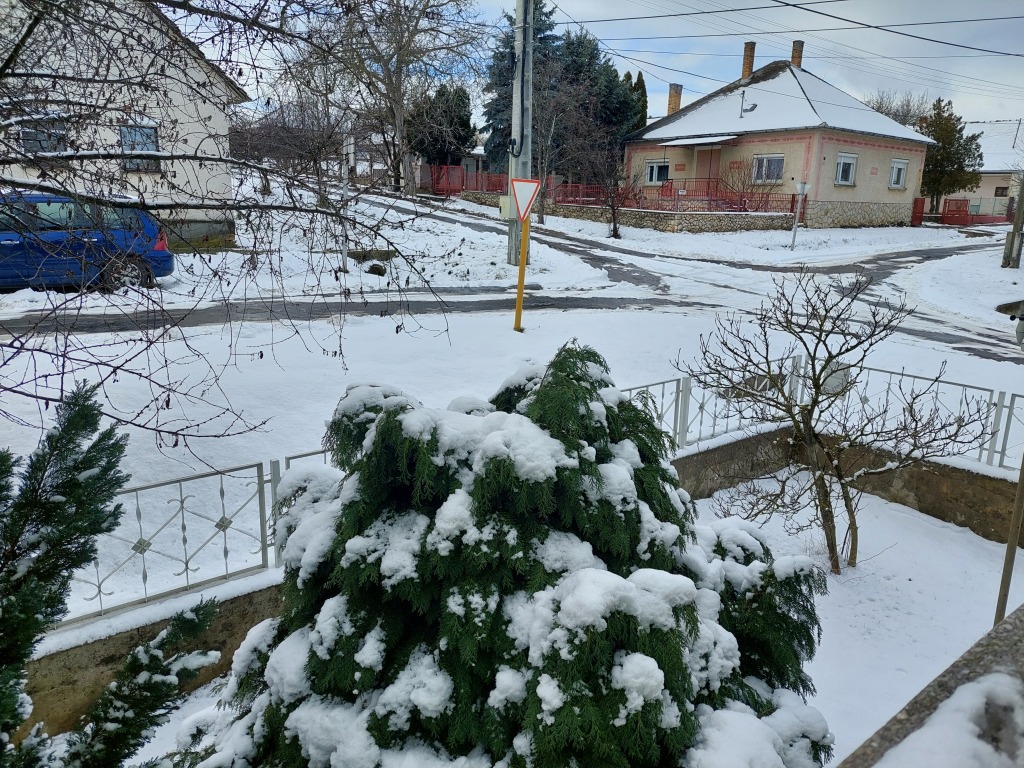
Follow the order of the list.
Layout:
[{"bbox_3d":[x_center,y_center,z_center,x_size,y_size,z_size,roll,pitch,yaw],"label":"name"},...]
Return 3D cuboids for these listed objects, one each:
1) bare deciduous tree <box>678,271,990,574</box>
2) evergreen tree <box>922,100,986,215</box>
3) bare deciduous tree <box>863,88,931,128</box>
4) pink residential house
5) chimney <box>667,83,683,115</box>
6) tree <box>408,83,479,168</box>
[{"bbox_3d":[3.058,0.416,6.729,2.780,2.953,2.650,7,16,25],"label":"bare deciduous tree"},{"bbox_3d":[24.230,-12.416,39.215,3.337,6.267,3.171,9,16,29],"label":"evergreen tree"},{"bbox_3d":[27.724,-17.016,52.021,5.500,8.649,5.400,8,16,26],"label":"bare deciduous tree"},{"bbox_3d":[13.336,-12.597,35.735,10.852,8.820,10.902,-10,18,-38],"label":"pink residential house"},{"bbox_3d":[8.683,-15.155,38.018,0.480,1.655,0.480,-10,18,-38],"label":"chimney"},{"bbox_3d":[-3.403,-11.912,34.510,3.503,4.935,3.327,1,14,0],"label":"tree"}]

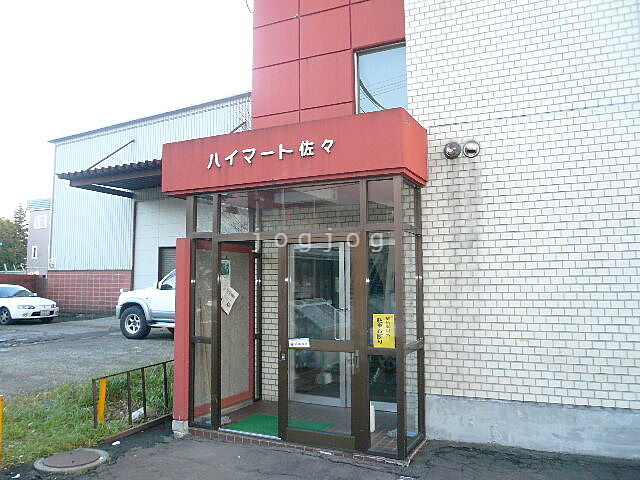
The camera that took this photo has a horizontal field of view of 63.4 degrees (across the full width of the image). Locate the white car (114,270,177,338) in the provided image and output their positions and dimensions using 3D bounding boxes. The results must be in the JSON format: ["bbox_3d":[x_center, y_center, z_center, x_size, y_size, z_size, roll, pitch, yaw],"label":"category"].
[{"bbox_3d":[-2.867,1.529,12.998,4.650,1.820,1.780,-2,-5,22],"label":"white car"}]

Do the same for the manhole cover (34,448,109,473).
[{"bbox_3d":[-2.280,2.045,4.749,0.630,0.050,0.630,0,-5,0],"label":"manhole cover"}]

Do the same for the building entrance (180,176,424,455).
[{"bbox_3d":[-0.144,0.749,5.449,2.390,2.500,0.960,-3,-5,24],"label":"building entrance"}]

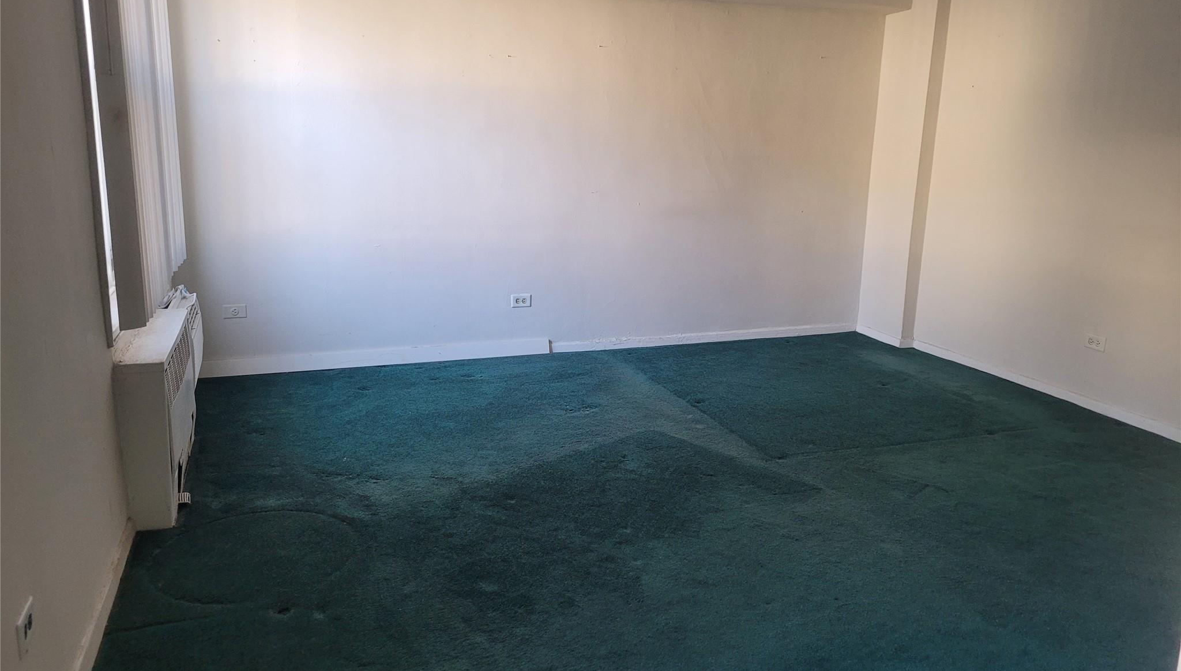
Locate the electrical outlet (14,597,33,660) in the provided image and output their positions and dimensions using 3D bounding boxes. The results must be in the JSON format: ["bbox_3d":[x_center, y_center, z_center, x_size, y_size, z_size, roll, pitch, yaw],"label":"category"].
[{"bbox_3d":[-1.105,0.570,1.738,0.007,0.071,0.114,-3,14,-19],"label":"electrical outlet"}]

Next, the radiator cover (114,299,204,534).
[{"bbox_3d":[-1.602,0.238,3.369,0.164,0.594,1.126,-3,14,-19],"label":"radiator cover"}]

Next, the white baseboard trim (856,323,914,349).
[{"bbox_3d":[1.950,-0.003,5.902,0.098,0.059,0.482,-3,14,-19],"label":"white baseboard trim"}]

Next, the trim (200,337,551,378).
[{"bbox_3d":[-1.186,0.127,4.987,1.993,0.085,0.018,-4,14,-20],"label":"trim"}]

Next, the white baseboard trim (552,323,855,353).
[{"bbox_3d":[0.794,0.009,5.731,2.199,0.062,0.018,-4,14,-21],"label":"white baseboard trim"}]

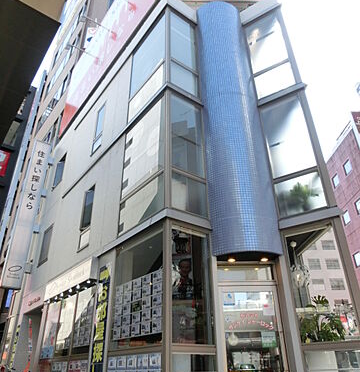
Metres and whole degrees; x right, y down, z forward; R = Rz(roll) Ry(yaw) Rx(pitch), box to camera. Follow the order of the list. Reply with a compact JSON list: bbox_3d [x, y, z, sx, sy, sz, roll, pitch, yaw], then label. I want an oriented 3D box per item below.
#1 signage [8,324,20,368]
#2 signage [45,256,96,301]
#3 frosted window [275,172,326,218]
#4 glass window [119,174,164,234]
[{"bbox_3d":[-6.210,6.049,12.529,0.070,1.520,0.400,19,-35,-32],"label":"signage"},{"bbox_3d":[-3.144,2.738,9.410,0.220,0.530,3.500,19,-35,-32],"label":"signage"},{"bbox_3d":[2.531,0.200,7.029,0.980,0.880,0.100,-21,-35,32],"label":"frosted window"},{"bbox_3d":[-0.891,0.477,7.455,0.090,0.880,1.890,19,-35,-32],"label":"glass window"}]

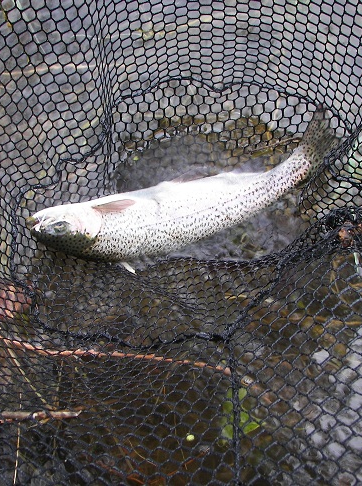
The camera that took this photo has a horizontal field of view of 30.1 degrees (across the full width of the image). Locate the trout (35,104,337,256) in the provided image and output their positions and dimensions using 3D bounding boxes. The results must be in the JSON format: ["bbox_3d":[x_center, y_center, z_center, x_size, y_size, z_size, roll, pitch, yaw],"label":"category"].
[{"bbox_3d":[0.025,-0.057,0.824,0.410,0.068,0.123,-21,64,-11],"label":"trout"}]

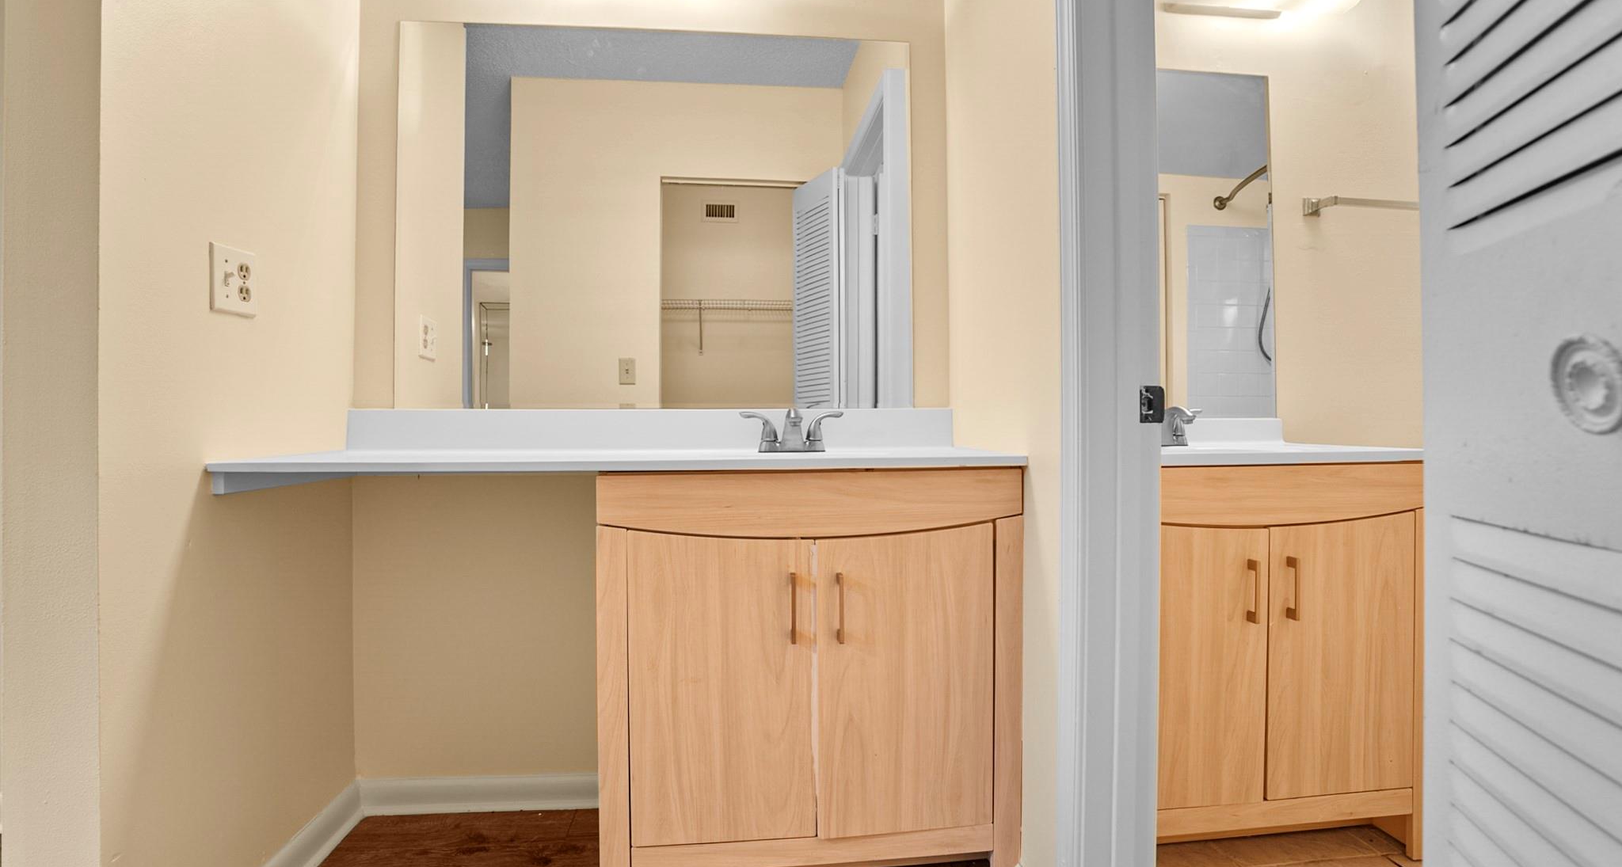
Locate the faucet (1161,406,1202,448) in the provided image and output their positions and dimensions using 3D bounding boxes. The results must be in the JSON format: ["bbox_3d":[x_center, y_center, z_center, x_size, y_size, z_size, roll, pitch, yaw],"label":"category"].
[{"bbox_3d":[0.845,-0.014,1.678,0.215,0.095,0.150,0,1,-7],"label":"faucet"}]

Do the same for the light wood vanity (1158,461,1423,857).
[{"bbox_3d":[0.867,0.463,1.615,0.766,0.810,0.450,0,1,-7],"label":"light wood vanity"}]

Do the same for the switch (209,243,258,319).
[{"bbox_3d":[-0.993,-0.263,1.249,0.012,0.115,0.116,0,1,-5],"label":"switch"}]

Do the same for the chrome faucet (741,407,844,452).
[{"bbox_3d":[-0.037,-0.007,1.567,0.225,0.095,0.150,0,1,-5],"label":"chrome faucet"}]

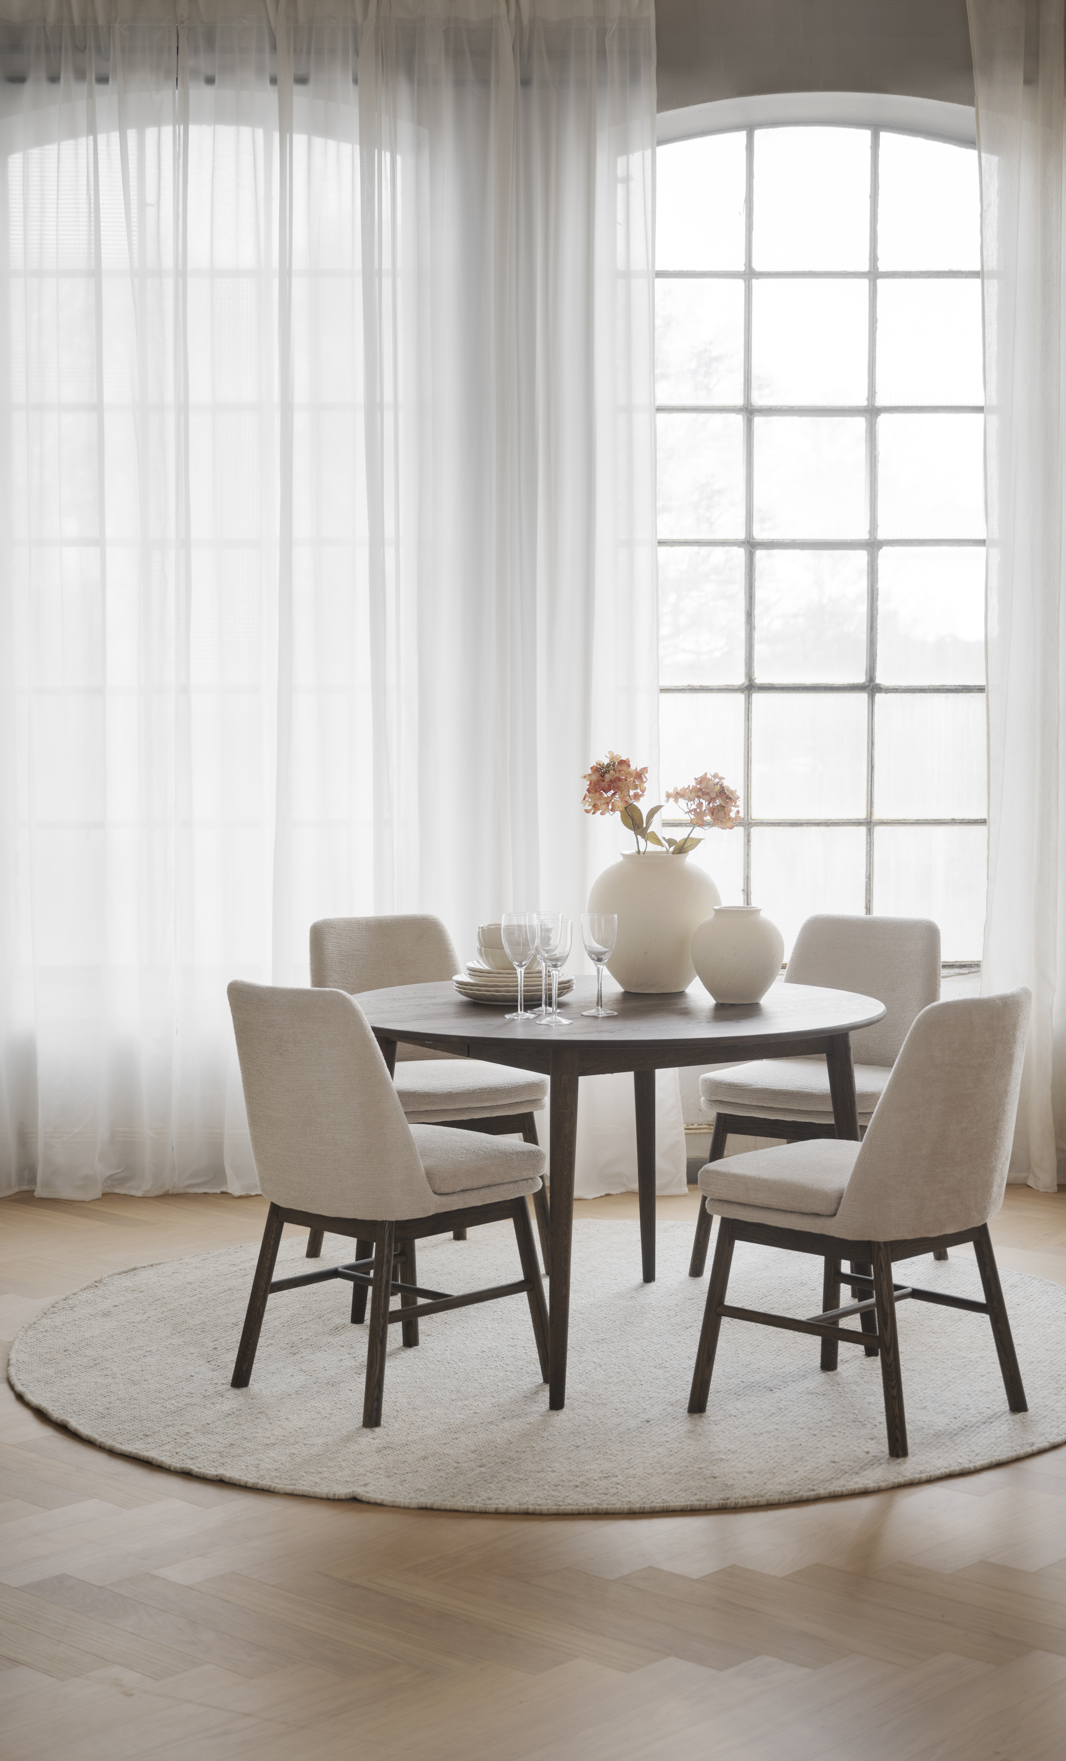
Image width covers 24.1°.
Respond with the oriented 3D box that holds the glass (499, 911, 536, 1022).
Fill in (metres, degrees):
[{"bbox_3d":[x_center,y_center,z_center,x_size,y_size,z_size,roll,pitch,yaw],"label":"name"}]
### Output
[{"bbox_3d":[-0.025,0.178,5.225,0.075,0.214,0.075,0,4,0],"label":"glass"}]

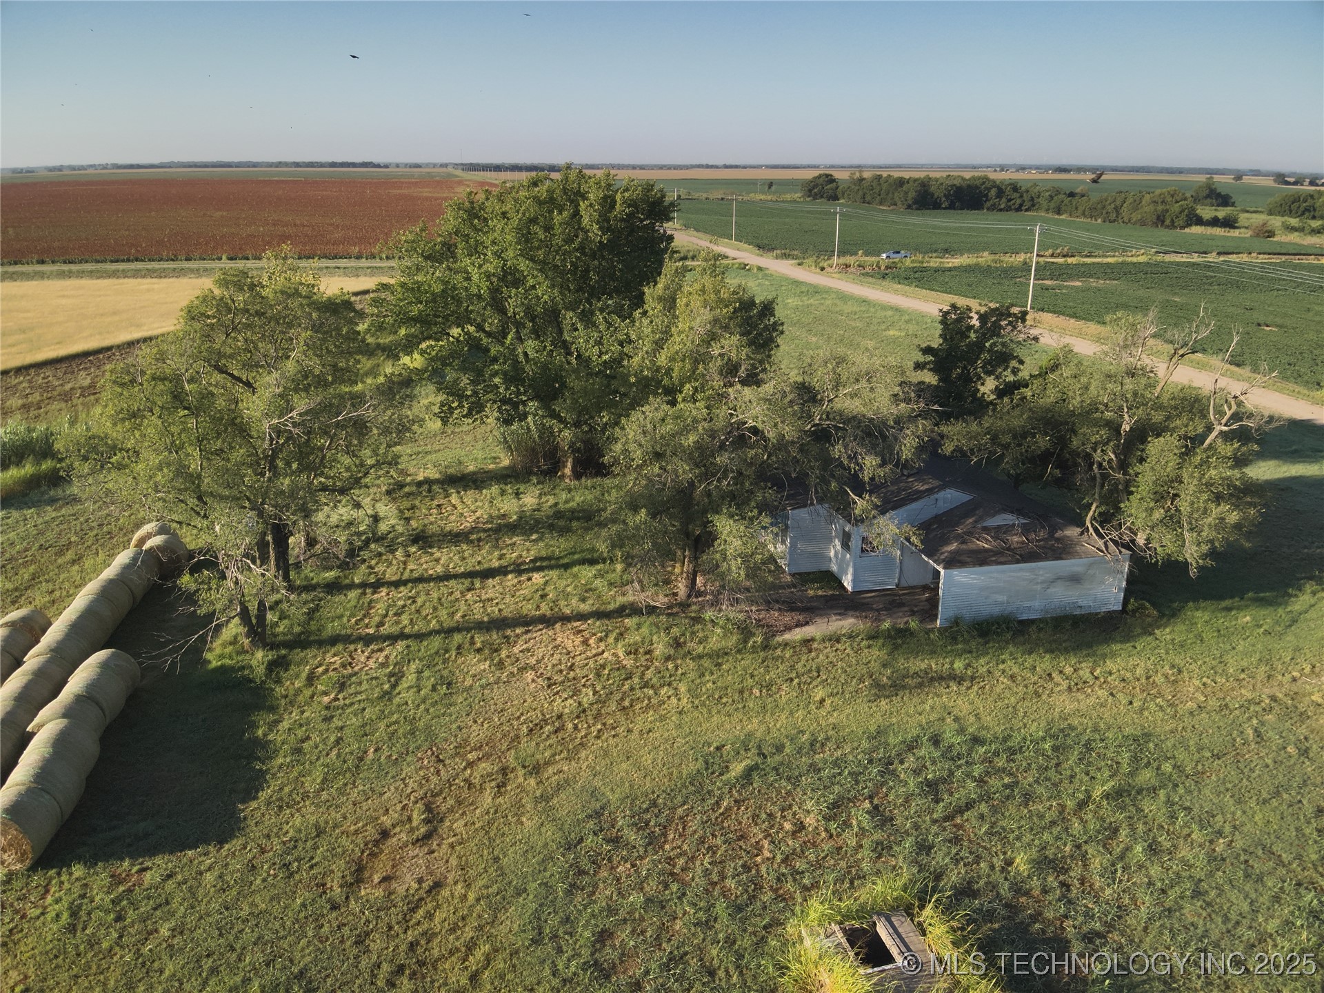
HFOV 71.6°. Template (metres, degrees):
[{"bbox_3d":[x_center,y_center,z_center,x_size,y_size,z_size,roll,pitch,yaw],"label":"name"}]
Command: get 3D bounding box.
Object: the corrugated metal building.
[{"bbox_3d":[11.716,0.893,41.659,12.500,4.500,12.400,-4,20,-10],"label":"corrugated metal building"}]

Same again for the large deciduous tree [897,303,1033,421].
[{"bbox_3d":[16.356,-5.681,51.608,7.600,10.200,7.200,0,20,0],"label":"large deciduous tree"}]

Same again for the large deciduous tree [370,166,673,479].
[{"bbox_3d":[-7.331,-9.395,51.340,17.000,17.200,15.500,0,20,0],"label":"large deciduous tree"}]

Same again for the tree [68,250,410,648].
[{"bbox_3d":[-16.537,-2.261,36.369,13.200,13.800,12.000,-9,22,-24],"label":"tree"}]

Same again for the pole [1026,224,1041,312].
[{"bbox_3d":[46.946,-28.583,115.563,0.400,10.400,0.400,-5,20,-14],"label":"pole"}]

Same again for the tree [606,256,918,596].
[{"bbox_3d":[3.962,-2.676,38.345,13.200,13.400,11.800,0,20,0],"label":"tree"}]

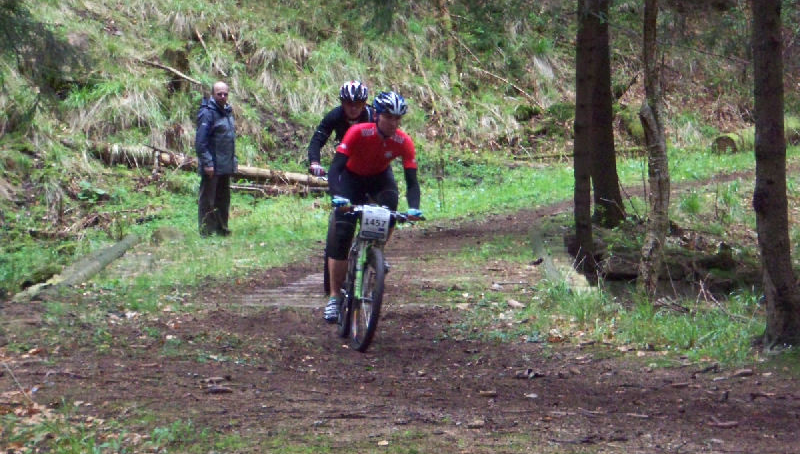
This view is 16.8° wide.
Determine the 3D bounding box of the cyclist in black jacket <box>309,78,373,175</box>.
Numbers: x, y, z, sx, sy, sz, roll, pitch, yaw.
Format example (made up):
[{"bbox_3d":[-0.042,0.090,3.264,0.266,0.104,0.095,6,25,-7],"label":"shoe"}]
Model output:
[{"bbox_3d":[-0.390,-0.345,21.300,0.660,1.600,0.880,0,3,-3],"label":"cyclist in black jacket"}]

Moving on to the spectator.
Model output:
[{"bbox_3d":[-2.100,-0.780,30.800,0.340,1.750,0.530,3,4,40],"label":"spectator"}]

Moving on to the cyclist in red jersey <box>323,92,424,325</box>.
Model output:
[{"bbox_3d":[-0.185,-0.130,18.250,0.660,1.560,0.920,-1,3,-10],"label":"cyclist in red jersey"}]

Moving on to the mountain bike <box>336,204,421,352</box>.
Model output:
[{"bbox_3d":[-0.225,0.300,18.200,0.620,1.000,1.730,6,2,-9],"label":"mountain bike"}]

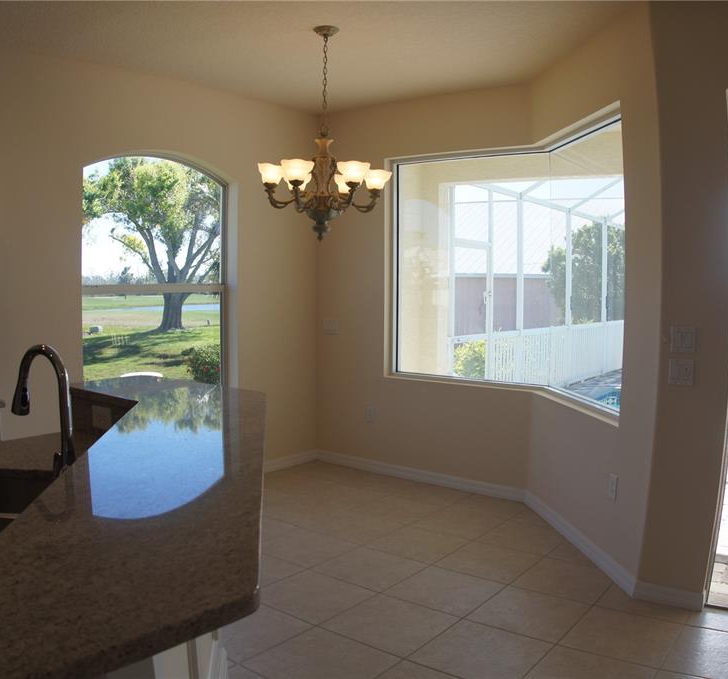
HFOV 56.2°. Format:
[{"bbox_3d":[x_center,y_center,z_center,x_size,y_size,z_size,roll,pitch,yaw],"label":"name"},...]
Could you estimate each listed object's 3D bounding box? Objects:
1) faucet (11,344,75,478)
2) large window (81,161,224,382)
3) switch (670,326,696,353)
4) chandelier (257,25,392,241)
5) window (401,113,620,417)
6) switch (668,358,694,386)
[{"bbox_3d":[-0.840,0.201,1.780,0.175,0.385,0.085,0,4,-3],"label":"faucet"},{"bbox_3d":[-1.391,-0.414,4.650,0.110,1.680,1.230,4,5,38],"label":"large window"},{"bbox_3d":[1.397,0.000,2.980,0.115,0.117,0.010,4,5,38],"label":"switch"},{"bbox_3d":[-0.231,-1.200,3.949,0.790,1.250,0.790,0,4,-4],"label":"chandelier"},{"bbox_3d":[1.000,-0.483,4.598,0.480,1.630,2.200,-2,5,-31],"label":"window"},{"bbox_3d":[1.393,0.145,2.990,0.115,0.119,0.010,4,5,38],"label":"switch"}]

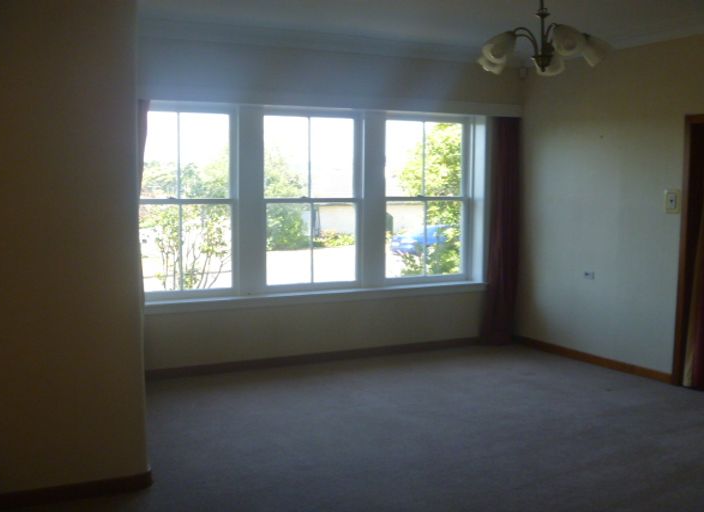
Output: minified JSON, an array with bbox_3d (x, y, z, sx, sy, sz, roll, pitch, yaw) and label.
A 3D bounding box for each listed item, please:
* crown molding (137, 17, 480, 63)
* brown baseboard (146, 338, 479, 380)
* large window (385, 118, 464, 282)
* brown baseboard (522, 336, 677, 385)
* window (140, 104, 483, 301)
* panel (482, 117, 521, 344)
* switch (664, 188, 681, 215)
[{"bbox_3d":[-0.165,-1.768,6.223,3.359,0.114,0.114,-3,6,-26],"label":"crown molding"},{"bbox_3d":[-0.165,0.882,6.514,3.329,0.076,0.030,-3,6,-26],"label":"brown baseboard"},{"bbox_3d":[0.688,-0.527,6.993,0.867,1.464,0.061,-3,6,-26],"label":"large window"},{"bbox_3d":[2.033,0.877,6.532,0.030,0.076,1.847,-3,6,-26],"label":"brown baseboard"},{"bbox_3d":[-0.248,-0.472,6.467,3.283,1.566,0.182,-3,6,-26],"label":"window"},{"bbox_3d":[1.447,-0.229,7.109,0.350,2.143,0.152,-3,6,-26],"label":"panel"},{"bbox_3d":[2.409,-0.409,5.632,0.024,0.179,0.140,-3,6,-26],"label":"switch"}]

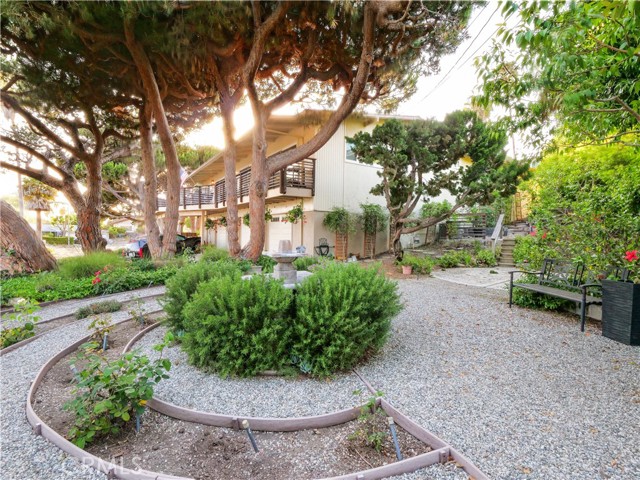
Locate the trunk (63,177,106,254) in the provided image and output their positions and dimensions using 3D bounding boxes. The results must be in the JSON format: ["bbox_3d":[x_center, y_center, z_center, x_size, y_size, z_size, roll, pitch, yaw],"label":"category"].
[{"bbox_3d":[-8.160,-0.800,10.300,1.400,2.800,1.150,0,1,0],"label":"trunk"}]

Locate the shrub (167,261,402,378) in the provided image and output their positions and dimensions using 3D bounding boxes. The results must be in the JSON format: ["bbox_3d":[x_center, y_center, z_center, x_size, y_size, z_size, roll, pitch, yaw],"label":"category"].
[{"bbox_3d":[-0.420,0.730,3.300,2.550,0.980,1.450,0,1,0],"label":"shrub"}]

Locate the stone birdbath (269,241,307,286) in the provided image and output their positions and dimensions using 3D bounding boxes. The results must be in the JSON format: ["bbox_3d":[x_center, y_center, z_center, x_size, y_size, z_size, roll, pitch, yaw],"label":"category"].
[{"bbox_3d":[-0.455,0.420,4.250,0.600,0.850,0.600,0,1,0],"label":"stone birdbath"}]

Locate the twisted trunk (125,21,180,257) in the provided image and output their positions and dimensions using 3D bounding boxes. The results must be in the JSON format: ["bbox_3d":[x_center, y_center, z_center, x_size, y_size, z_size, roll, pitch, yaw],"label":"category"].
[{"bbox_3d":[-5.400,-3.120,9.500,1.750,7.850,1.200,0,1,0],"label":"twisted trunk"}]

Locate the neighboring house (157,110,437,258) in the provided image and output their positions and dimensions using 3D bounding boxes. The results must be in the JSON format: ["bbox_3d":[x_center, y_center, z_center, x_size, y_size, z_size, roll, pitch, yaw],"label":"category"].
[{"bbox_3d":[-0.750,-2.100,18.000,11.000,6.600,13.800,-1,1,-35],"label":"neighboring house"}]

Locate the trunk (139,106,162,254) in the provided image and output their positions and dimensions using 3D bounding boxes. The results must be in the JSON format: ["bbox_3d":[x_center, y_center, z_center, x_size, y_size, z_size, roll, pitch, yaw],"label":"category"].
[{"bbox_3d":[-5.550,-1.850,9.700,0.800,5.300,0.700,0,1,0],"label":"trunk"}]

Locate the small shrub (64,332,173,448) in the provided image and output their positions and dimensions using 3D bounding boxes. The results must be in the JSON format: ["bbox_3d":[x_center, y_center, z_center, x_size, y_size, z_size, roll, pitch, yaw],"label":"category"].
[{"bbox_3d":[-1.320,0.955,1.940,0.630,0.600,0.550,0,1,0],"label":"small shrub"}]

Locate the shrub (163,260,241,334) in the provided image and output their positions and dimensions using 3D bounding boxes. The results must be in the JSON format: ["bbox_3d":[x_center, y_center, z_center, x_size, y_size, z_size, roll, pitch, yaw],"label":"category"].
[{"bbox_3d":[-1.550,0.745,4.250,1.250,0.920,1.200,0,1,0],"label":"shrub"}]

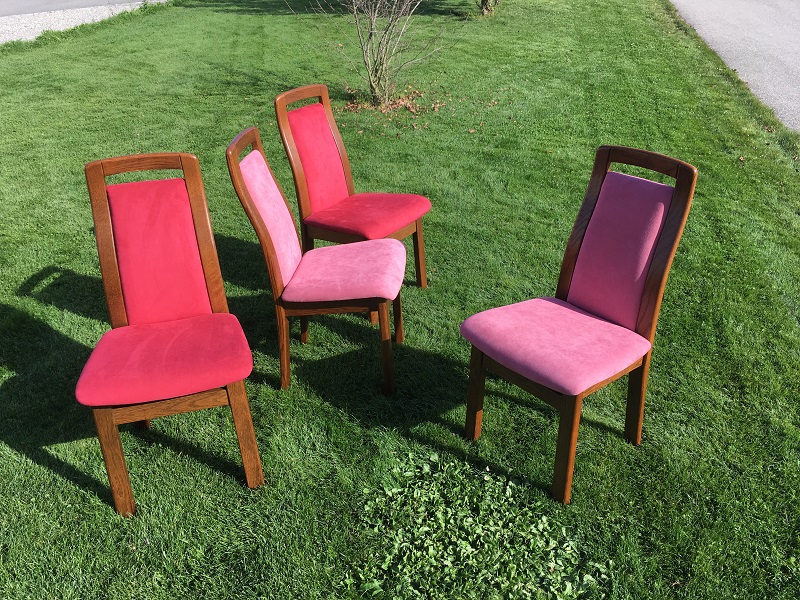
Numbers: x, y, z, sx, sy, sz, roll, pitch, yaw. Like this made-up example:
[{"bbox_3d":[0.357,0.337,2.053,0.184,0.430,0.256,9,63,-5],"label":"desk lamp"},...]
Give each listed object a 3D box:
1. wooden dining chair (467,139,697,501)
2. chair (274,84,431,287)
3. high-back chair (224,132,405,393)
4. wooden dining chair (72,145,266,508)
[{"bbox_3d":[0.576,0.060,2.216,0.615,1.000,0.490,-22,34,-32],"label":"wooden dining chair"},{"bbox_3d":[-0.219,-0.483,3.268,0.615,1.000,0.490,18,34,31],"label":"chair"},{"bbox_3d":[-0.285,-0.159,2.666,0.615,1.000,0.490,2,28,6],"label":"high-back chair"},{"bbox_3d":[-0.763,0.091,2.201,0.490,1.000,0.615,-8,29,-14],"label":"wooden dining chair"}]

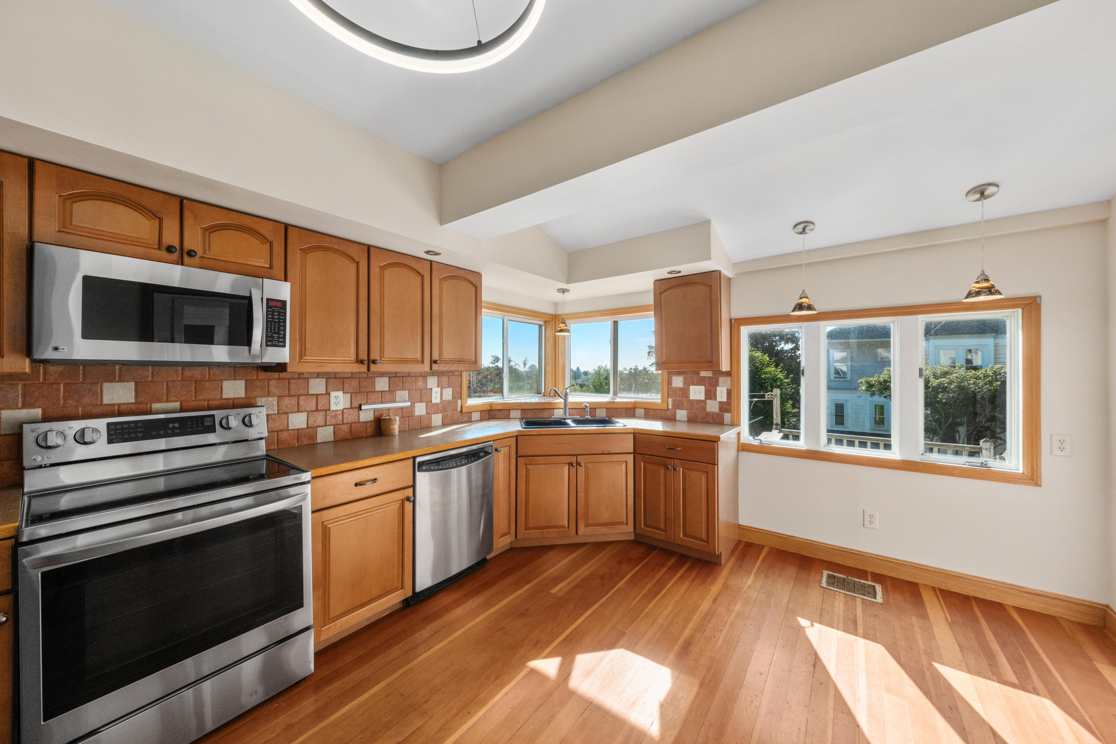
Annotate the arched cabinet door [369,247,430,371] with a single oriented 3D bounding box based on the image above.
[{"bbox_3d":[-1.020,-0.380,2.405,0.022,0.752,0.417,0,0,37],"label":"arched cabinet door"}]

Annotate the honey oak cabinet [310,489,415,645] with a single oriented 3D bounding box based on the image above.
[{"bbox_3d":[-1.230,0.963,2.117,0.600,0.618,0.512,0,0,37],"label":"honey oak cabinet"}]

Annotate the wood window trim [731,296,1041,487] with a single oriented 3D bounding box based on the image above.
[{"bbox_3d":[2.104,0.111,2.612,1.607,1.071,0.100,0,0,37],"label":"wood window trim"}]

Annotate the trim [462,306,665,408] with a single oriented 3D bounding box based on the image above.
[{"bbox_3d":[-0.006,-0.146,3.790,1.820,1.000,0.900,0,0,-8],"label":"trim"}]

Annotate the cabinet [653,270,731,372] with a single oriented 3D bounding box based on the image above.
[{"bbox_3d":[1.120,-0.389,3.091,0.525,0.760,0.320,0,0,37],"label":"cabinet"}]

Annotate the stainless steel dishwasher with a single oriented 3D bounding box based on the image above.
[{"bbox_3d":[-0.865,0.930,2.547,0.610,0.875,0.605,0,0,37],"label":"stainless steel dishwasher"}]

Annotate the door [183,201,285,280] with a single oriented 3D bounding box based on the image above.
[{"bbox_3d":[-1.532,-0.618,1.780,0.020,0.280,0.374,0,0,37],"label":"door"}]

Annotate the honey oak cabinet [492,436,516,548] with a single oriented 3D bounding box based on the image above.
[{"bbox_3d":[-0.623,0.886,2.890,0.590,0.785,0.225,0,0,37],"label":"honey oak cabinet"}]

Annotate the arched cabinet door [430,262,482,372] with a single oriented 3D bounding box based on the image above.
[{"bbox_3d":[-0.749,-0.382,2.758,0.022,0.752,0.458,0,0,37],"label":"arched cabinet door"}]

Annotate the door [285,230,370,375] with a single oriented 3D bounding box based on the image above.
[{"bbox_3d":[-1.271,-0.378,2.076,0.022,0.752,0.403,0,0,37],"label":"door"}]

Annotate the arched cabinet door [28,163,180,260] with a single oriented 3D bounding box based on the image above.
[{"bbox_3d":[-1.743,-0.605,1.461,0.022,0.291,0.359,0,0,37],"label":"arched cabinet door"}]

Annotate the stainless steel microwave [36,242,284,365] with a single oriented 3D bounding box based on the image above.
[{"bbox_3d":[-1.742,-0.245,1.709,0.400,0.420,0.757,0,0,37],"label":"stainless steel microwave"}]

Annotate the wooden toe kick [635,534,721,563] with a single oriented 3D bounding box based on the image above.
[{"bbox_3d":[0.893,1.305,2.820,0.670,0.100,0.020,0,0,37],"label":"wooden toe kick"}]

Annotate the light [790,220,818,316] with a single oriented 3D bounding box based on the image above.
[{"bbox_3d":[1.649,-0.692,2.495,0.150,0.615,0.150,0,0,37],"label":"light"}]

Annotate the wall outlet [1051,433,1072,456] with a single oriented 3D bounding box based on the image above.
[{"bbox_3d":[2.781,0.405,2.052,0.073,0.117,0.010,0,0,37],"label":"wall outlet"}]

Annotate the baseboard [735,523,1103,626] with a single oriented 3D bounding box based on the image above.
[{"bbox_3d":[2.168,1.288,2.480,1.756,0.120,0.020,0,0,36],"label":"baseboard"}]

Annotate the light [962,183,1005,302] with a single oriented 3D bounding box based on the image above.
[{"bbox_3d":[2.291,-0.682,2.002,0.148,0.605,0.148,0,0,37],"label":"light"}]

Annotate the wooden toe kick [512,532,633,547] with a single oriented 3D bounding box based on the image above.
[{"bbox_3d":[0.136,1.317,2.983,1.007,0.106,0.018,0,0,-8],"label":"wooden toe kick"}]

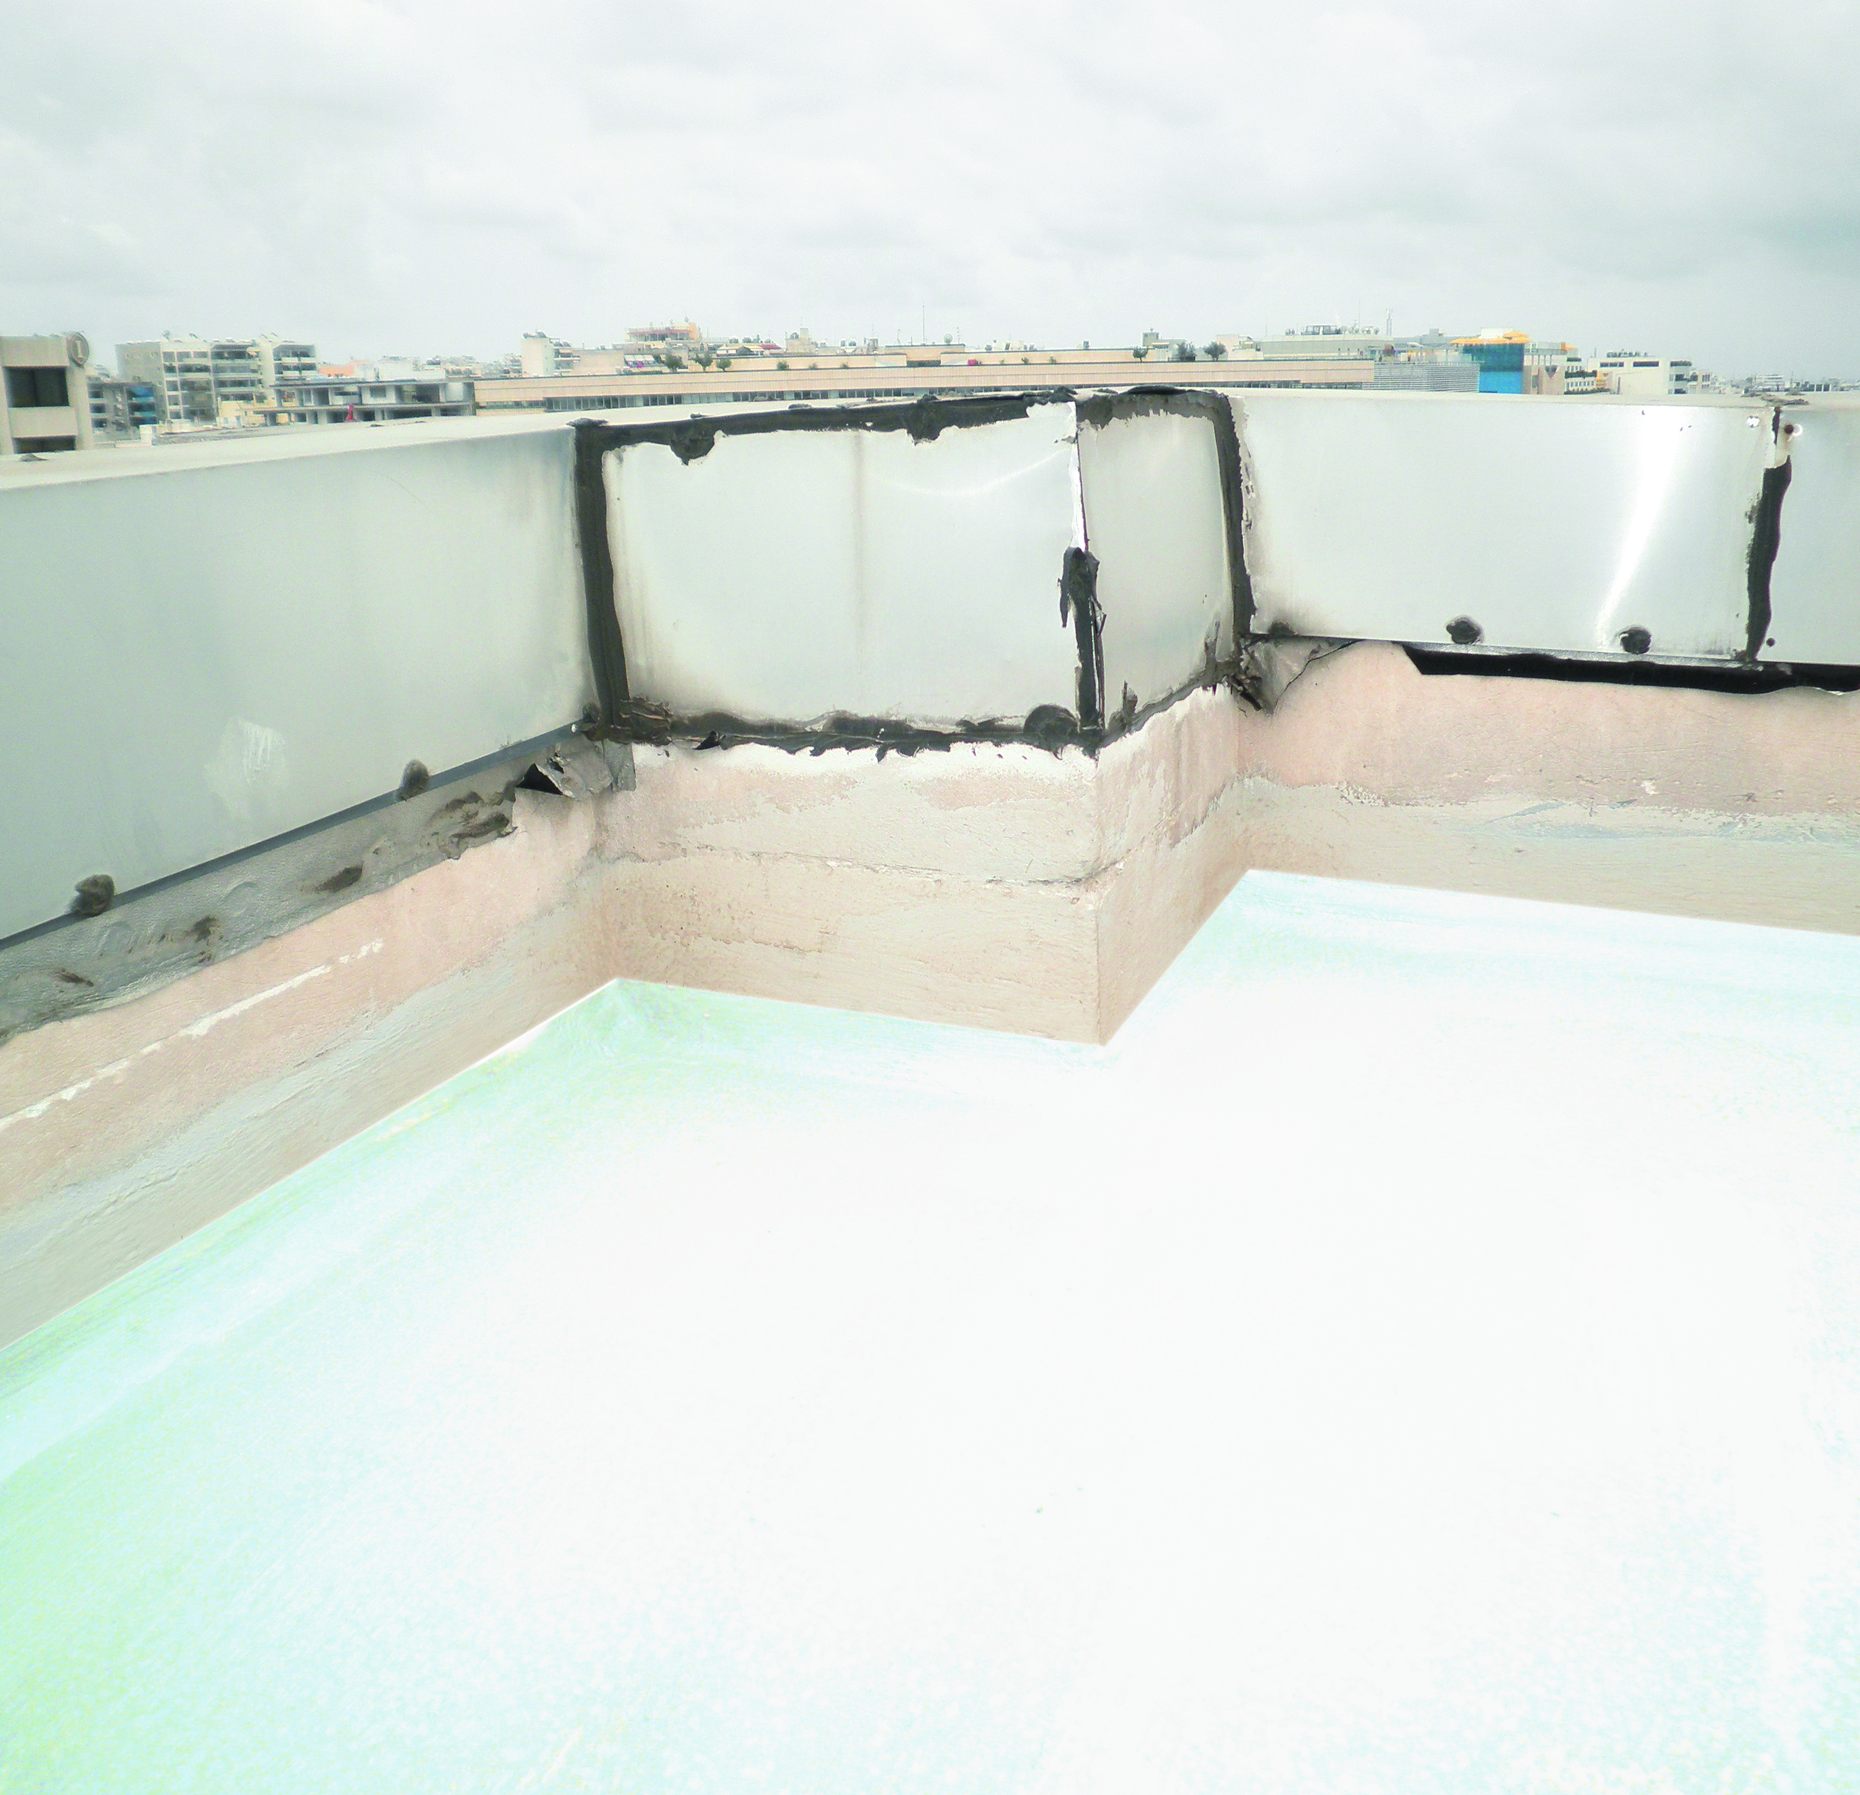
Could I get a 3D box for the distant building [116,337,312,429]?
[{"bbox_3d":[-162.280,-115.802,408.471,15.520,20.370,39.770,9,19,30],"label":"distant building"}]

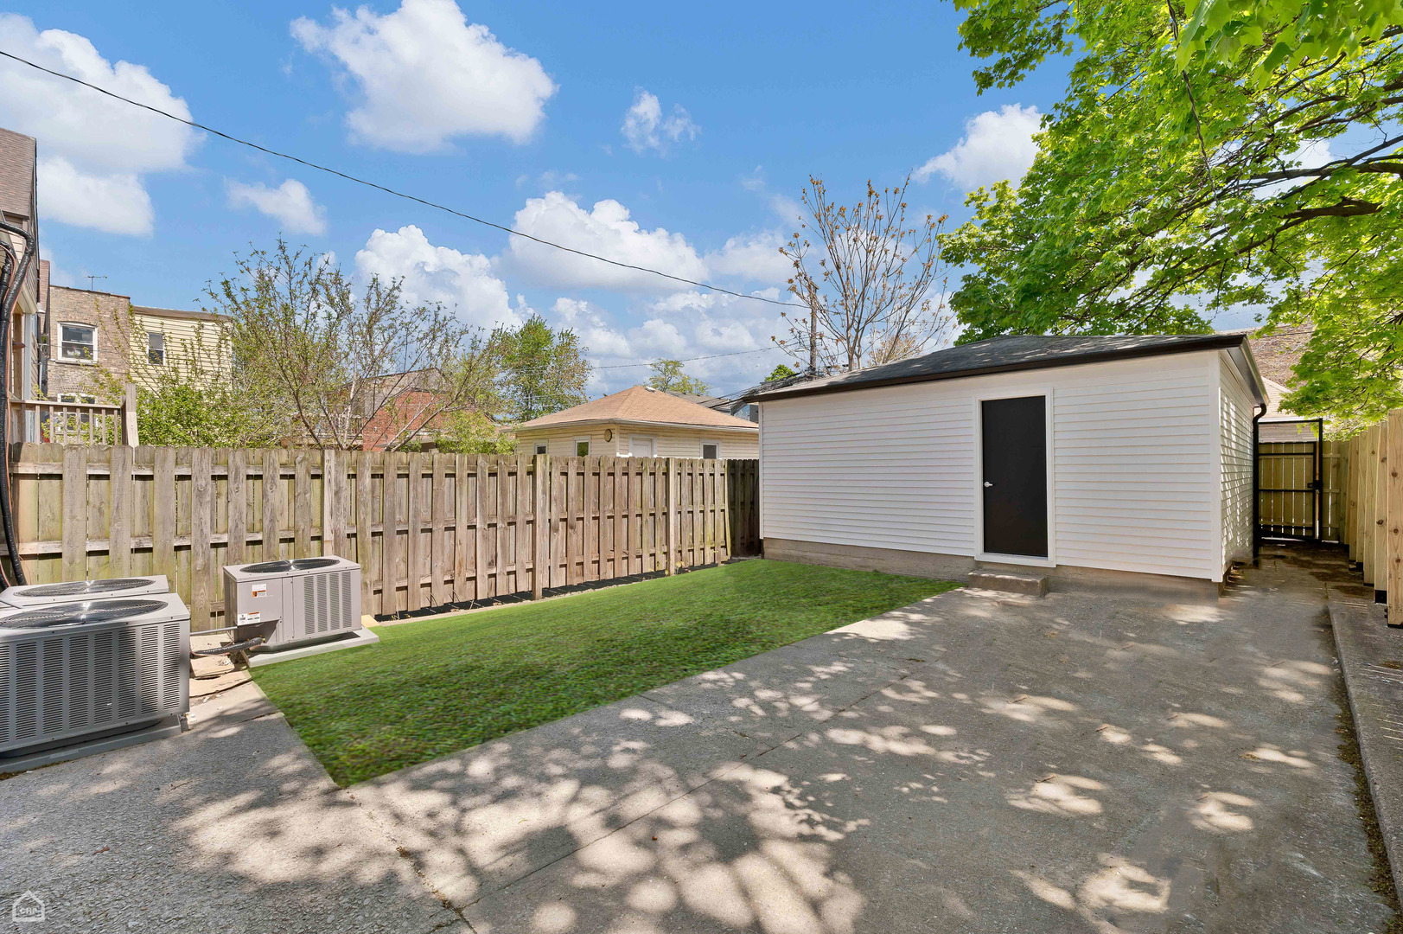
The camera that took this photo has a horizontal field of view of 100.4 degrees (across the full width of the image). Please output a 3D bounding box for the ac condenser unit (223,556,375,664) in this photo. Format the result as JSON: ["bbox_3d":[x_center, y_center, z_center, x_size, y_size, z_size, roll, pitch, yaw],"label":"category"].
[{"bbox_3d":[-3.690,1.235,5.310,0.910,0.630,0.920,-1,-1,45],"label":"ac condenser unit"}]

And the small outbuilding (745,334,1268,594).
[{"bbox_3d":[5.550,-0.401,10.580,6.500,3.900,7.000,-1,-1,45],"label":"small outbuilding"}]

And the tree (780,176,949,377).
[{"bbox_3d":[4.926,-3.634,17.800,5.300,10.530,5.000,0,-1,15],"label":"tree"}]

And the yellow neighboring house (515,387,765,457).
[{"bbox_3d":[-1.900,-0.432,18.900,5.600,4.150,6.400,-1,-1,45],"label":"yellow neighboring house"}]

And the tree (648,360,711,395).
[{"bbox_3d":[-1.390,-2.477,38.000,4.900,8.950,4.700,0,-1,-2],"label":"tree"}]

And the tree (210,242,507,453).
[{"bbox_3d":[-5.344,-0.926,9.000,4.000,5.090,3.700,0,-1,-31],"label":"tree"}]

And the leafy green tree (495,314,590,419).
[{"bbox_3d":[-7.396,-2.582,27.000,5.000,8.870,4.800,0,-1,-15],"label":"leafy green tree"}]

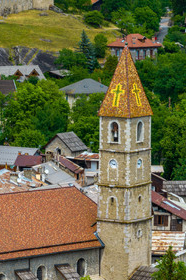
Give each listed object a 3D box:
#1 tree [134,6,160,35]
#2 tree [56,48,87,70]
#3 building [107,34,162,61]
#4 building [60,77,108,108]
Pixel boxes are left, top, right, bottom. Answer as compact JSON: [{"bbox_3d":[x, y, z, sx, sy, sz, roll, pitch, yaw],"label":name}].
[{"bbox_3d":[16.050,-34.700,512.540,8.000,9.300,8.000,0,7,0],"label":"tree"},{"bbox_3d":[-5.820,-20.090,450.430,8.000,7.500,8.000,0,7,0],"label":"tree"},{"bbox_3d":[11.360,-24.050,470.520,14.500,9.000,11.500,0,7,2],"label":"building"},{"bbox_3d":[-1.270,-9.360,400.550,10.800,9.500,11.000,-2,7,-13],"label":"building"}]

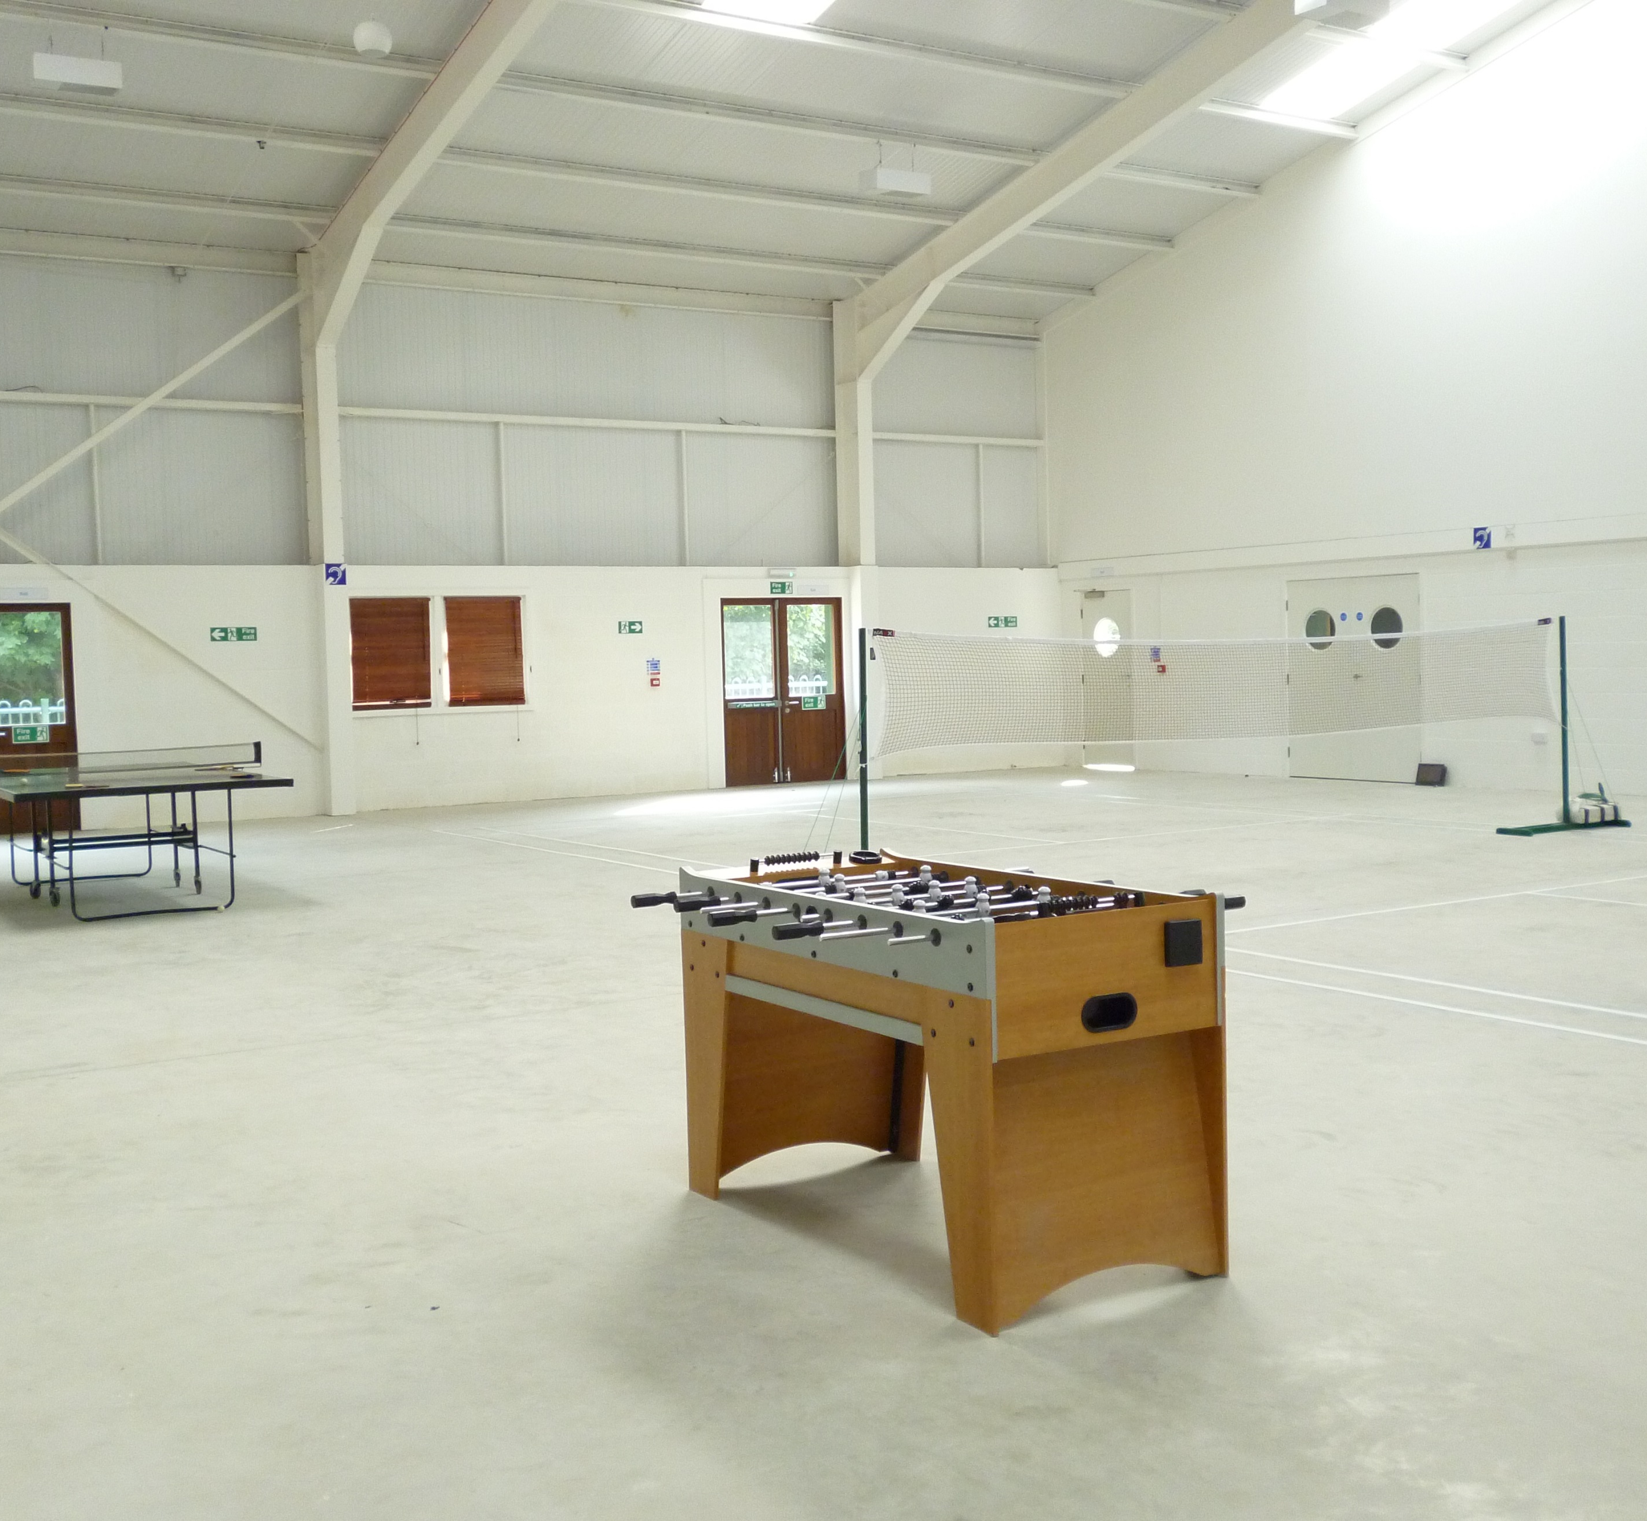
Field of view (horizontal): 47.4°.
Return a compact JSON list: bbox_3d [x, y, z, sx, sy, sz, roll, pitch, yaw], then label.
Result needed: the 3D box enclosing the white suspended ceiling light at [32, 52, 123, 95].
[{"bbox_3d":[-5.409,-4.944,13.559,0.590,0.185,0.300,-3,4,-31],"label":"white suspended ceiling light"}]

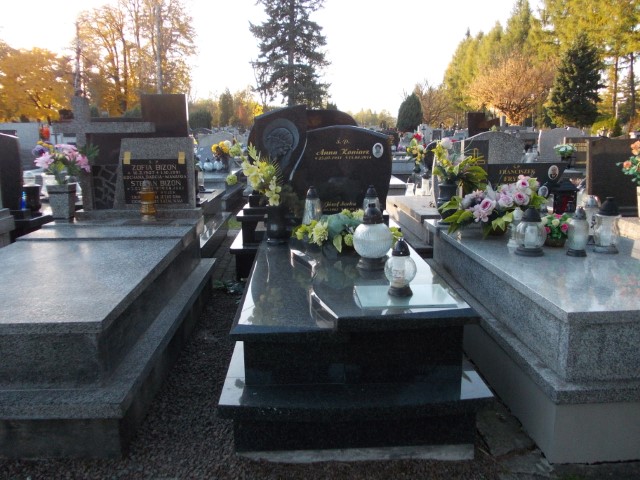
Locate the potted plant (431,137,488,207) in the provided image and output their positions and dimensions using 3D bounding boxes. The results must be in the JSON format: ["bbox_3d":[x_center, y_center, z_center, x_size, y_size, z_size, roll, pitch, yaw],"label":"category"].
[{"bbox_3d":[1.100,-0.478,4.080,0.457,0.663,0.360,-1,12,-2],"label":"potted plant"}]

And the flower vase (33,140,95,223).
[{"bbox_3d":[-1.808,-0.421,3.664,0.420,0.530,0.340,-1,13,-2],"label":"flower vase"}]

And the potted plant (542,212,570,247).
[{"bbox_3d":[1.485,-0.070,3.250,0.182,0.196,0.182,-1,12,-2],"label":"potted plant"}]

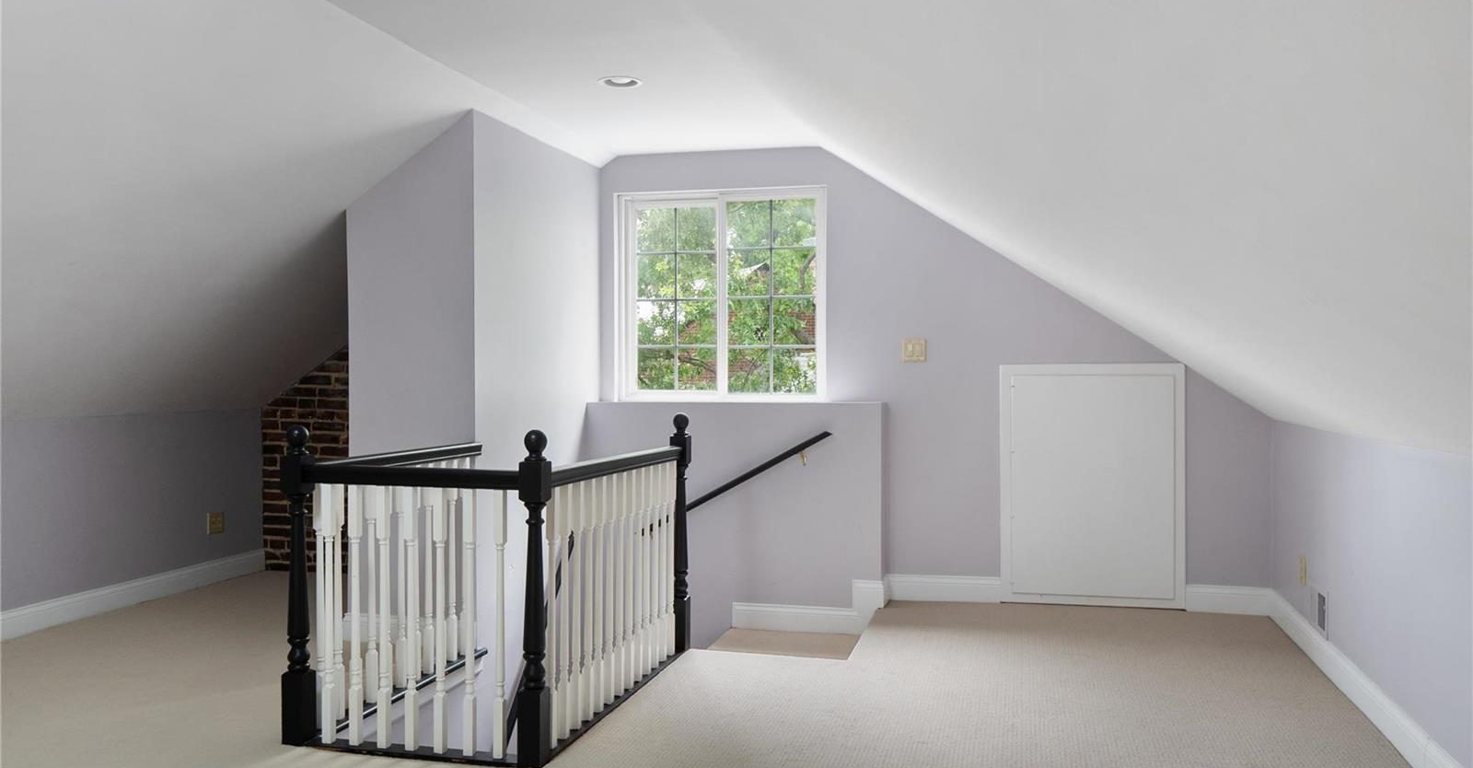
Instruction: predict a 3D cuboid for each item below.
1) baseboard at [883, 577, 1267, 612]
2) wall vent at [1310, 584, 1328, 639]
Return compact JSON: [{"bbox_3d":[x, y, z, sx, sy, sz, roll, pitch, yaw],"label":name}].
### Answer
[{"bbox_3d":[1.588,0.990,5.034,1.702,0.131,0.022,0,1,16],"label":"baseboard"},{"bbox_3d":[2.175,0.841,3.965,0.020,0.168,0.241,0,1,16],"label":"wall vent"}]

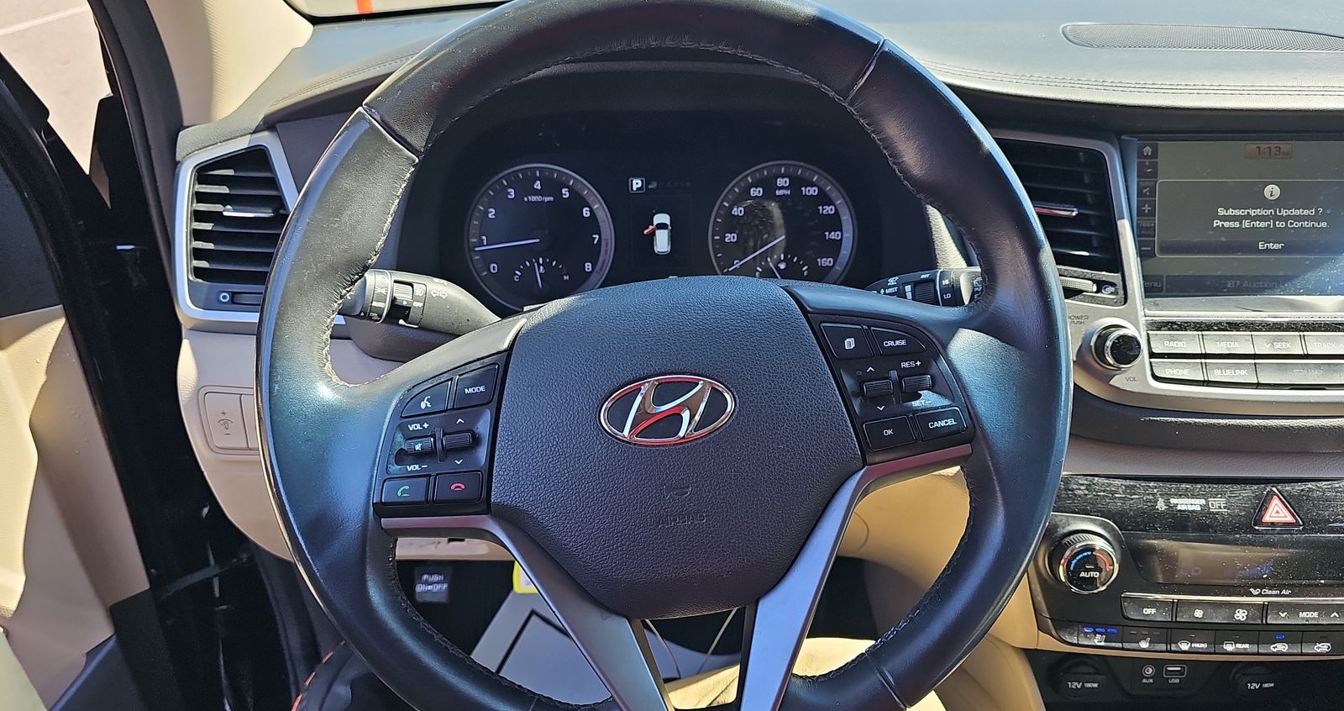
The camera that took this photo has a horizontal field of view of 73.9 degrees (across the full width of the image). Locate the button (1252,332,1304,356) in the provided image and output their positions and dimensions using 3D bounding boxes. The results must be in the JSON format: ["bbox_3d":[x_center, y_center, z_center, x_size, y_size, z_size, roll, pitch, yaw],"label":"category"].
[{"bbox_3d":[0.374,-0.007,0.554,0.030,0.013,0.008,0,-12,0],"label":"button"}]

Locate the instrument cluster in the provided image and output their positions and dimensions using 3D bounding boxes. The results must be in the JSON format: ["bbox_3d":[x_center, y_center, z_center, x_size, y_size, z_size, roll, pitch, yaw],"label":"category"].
[{"bbox_3d":[0.003,-0.103,0.635,0.355,0.140,0.060,0,8,0],"label":"instrument cluster"}]

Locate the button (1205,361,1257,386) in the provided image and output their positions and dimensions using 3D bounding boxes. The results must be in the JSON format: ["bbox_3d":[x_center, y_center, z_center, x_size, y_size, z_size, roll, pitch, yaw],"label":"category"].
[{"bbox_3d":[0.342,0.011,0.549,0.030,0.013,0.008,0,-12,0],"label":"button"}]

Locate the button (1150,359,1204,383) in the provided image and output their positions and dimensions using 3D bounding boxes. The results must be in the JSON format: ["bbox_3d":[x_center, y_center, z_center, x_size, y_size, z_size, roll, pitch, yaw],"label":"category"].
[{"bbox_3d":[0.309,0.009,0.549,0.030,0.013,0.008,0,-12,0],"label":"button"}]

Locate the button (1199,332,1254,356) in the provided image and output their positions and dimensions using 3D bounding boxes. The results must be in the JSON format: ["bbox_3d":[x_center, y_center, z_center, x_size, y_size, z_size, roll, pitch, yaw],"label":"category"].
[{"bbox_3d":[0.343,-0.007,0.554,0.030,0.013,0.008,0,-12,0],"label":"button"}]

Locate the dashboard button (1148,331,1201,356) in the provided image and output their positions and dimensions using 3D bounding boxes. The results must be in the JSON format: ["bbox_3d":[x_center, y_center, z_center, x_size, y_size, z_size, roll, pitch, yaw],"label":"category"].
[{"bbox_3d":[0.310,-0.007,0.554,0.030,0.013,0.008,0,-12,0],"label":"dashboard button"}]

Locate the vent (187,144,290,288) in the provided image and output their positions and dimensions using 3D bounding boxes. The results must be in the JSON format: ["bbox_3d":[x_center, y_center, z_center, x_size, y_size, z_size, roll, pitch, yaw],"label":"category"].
[{"bbox_3d":[-0.278,-0.092,0.590,0.074,0.090,0.030,1,5,1],"label":"vent"}]

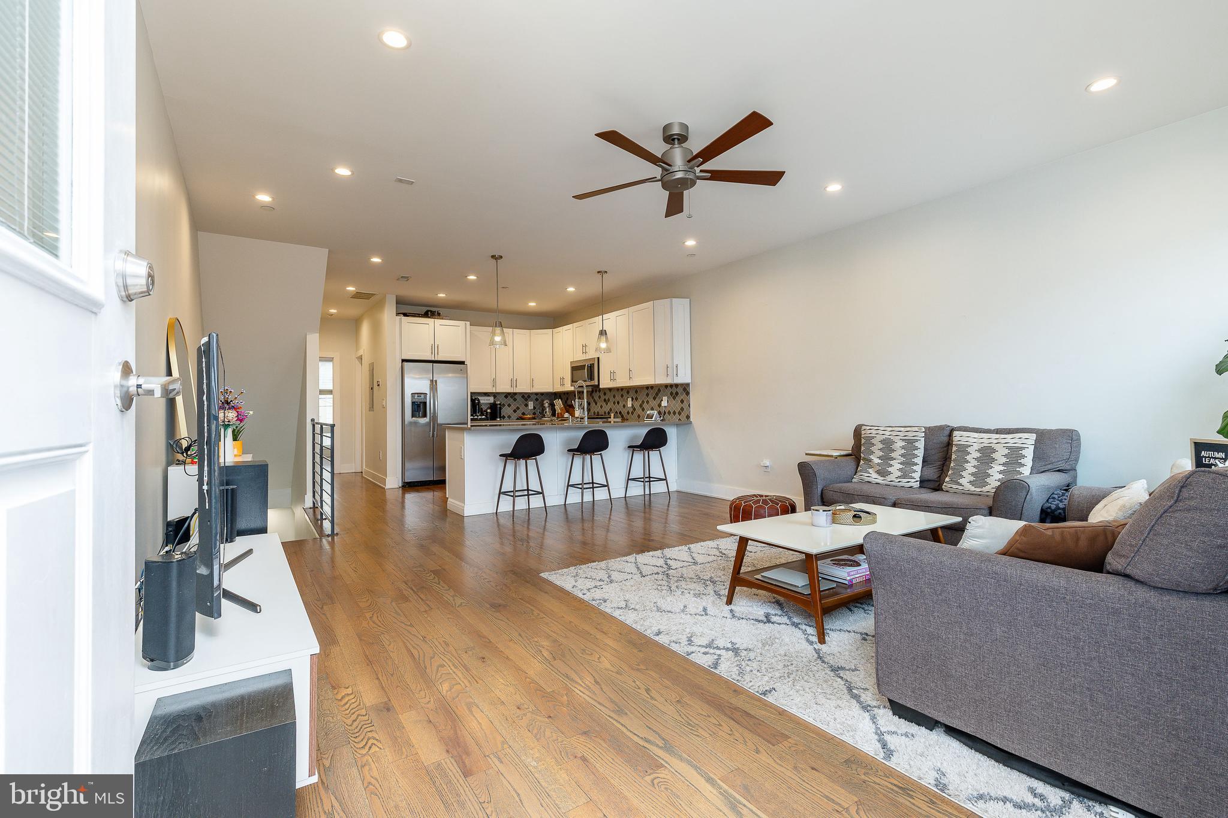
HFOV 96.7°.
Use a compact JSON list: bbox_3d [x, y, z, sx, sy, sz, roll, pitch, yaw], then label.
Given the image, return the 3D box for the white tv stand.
[{"bbox_3d":[-1.363,0.827,1.926,0.388,0.443,1.593,0,-1,-35],"label":"white tv stand"}]

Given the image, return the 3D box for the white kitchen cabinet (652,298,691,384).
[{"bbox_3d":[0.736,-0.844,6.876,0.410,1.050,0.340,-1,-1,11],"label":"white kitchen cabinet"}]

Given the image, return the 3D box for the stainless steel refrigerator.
[{"bbox_3d":[-2.759,0.232,8.182,0.915,1.772,0.770,0,-1,-35],"label":"stainless steel refrigerator"}]

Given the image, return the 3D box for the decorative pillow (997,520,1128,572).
[{"bbox_3d":[1.493,0.484,1.721,0.430,0.140,0.400,-1,29,22],"label":"decorative pillow"}]

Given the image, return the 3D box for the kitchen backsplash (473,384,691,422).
[{"bbox_3d":[-0.706,-0.051,7.890,1.590,0.480,3.630,0,-1,-34],"label":"kitchen backsplash"}]

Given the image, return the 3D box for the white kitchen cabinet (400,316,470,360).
[{"bbox_3d":[-2.781,-1.016,8.311,0.980,0.600,0.610,0,-1,-35],"label":"white kitchen cabinet"}]

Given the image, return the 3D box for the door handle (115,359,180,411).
[{"bbox_3d":[-0.585,-0.030,0.681,0.058,0.067,0.138,0,-1,-34],"label":"door handle"}]

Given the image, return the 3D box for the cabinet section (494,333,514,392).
[{"bbox_3d":[-1.876,-0.793,9.043,0.303,1.049,0.330,0,0,-34],"label":"cabinet section"}]

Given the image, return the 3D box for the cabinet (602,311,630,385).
[{"bbox_3d":[0.140,-0.826,7.752,0.340,1.050,0.760,0,-1,-34],"label":"cabinet"}]

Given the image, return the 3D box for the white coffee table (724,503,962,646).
[{"bbox_3d":[1.199,0.807,2.871,1.220,0.405,0.610,0,-1,-32],"label":"white coffee table"}]

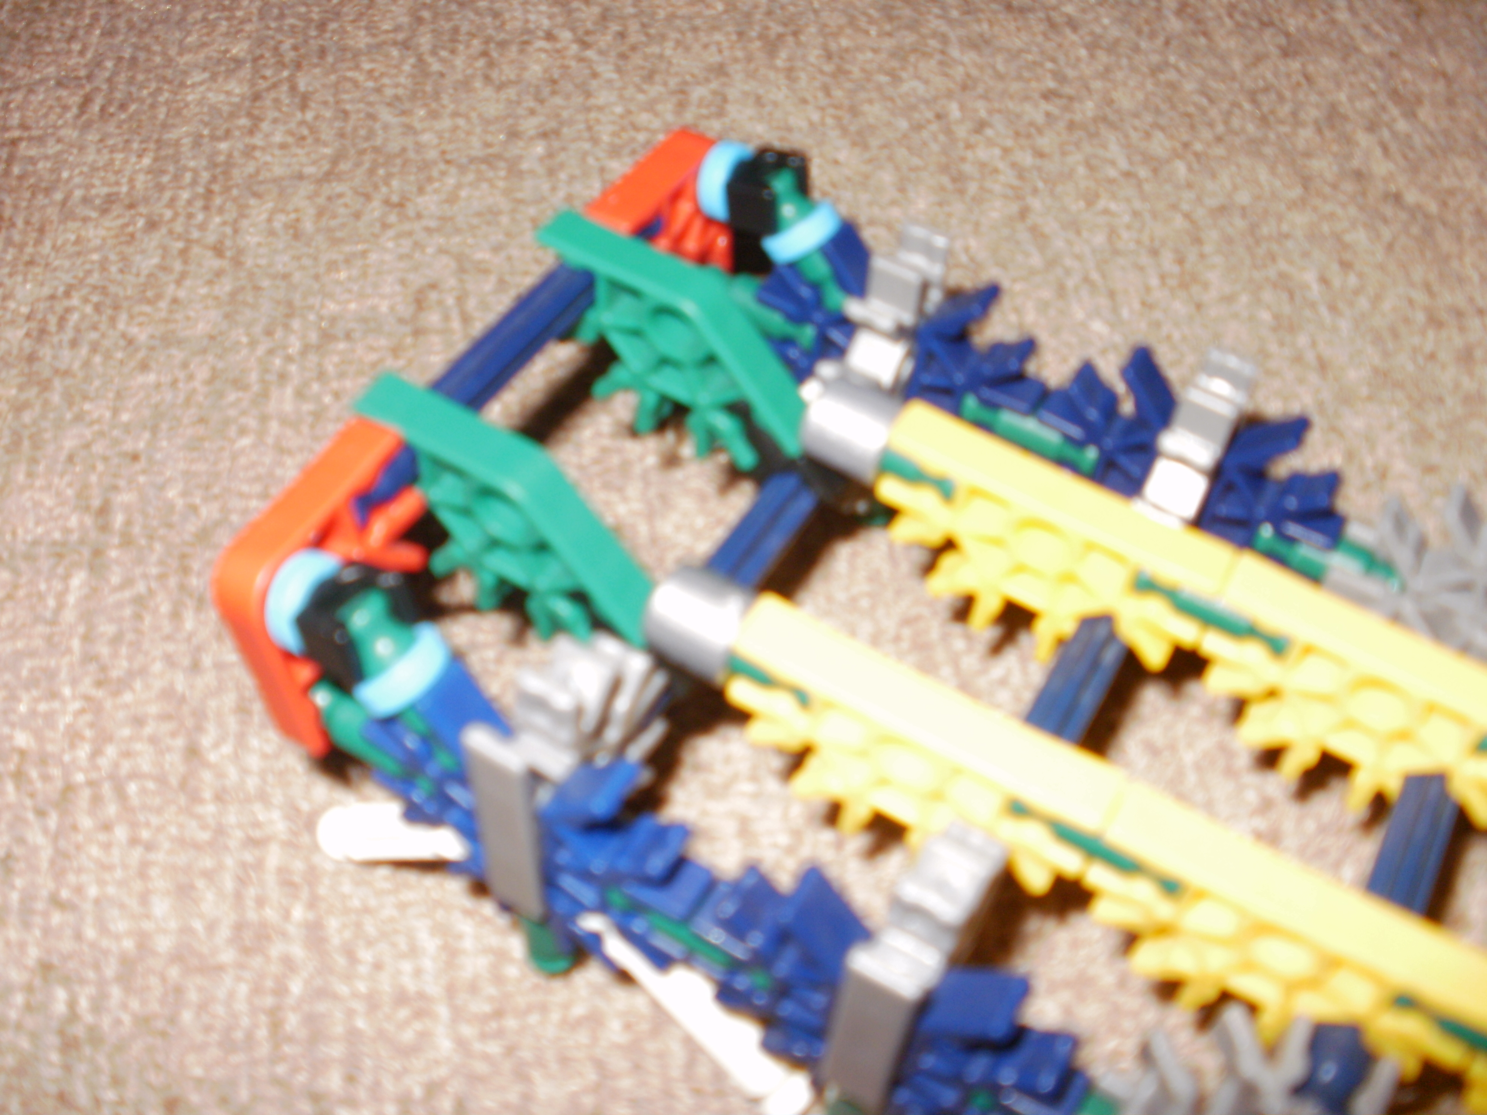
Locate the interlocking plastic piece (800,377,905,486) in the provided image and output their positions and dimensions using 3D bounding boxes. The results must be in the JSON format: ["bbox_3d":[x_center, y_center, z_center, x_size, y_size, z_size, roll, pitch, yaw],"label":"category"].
[{"bbox_3d":[0.012,-0.014,0.176,0.009,0.010,0.010,27,55,16],"label":"interlocking plastic piece"}]

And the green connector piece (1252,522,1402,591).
[{"bbox_3d":[0.067,0.000,0.177,0.016,0.006,0.006,26,55,16],"label":"green connector piece"}]

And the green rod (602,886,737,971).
[{"bbox_3d":[-0.005,0.035,0.145,0.017,0.006,0.006,27,55,16],"label":"green rod"}]

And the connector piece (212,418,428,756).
[{"bbox_3d":[-0.041,0.002,0.156,0.006,0.024,0.023,21,53,23],"label":"connector piece"}]

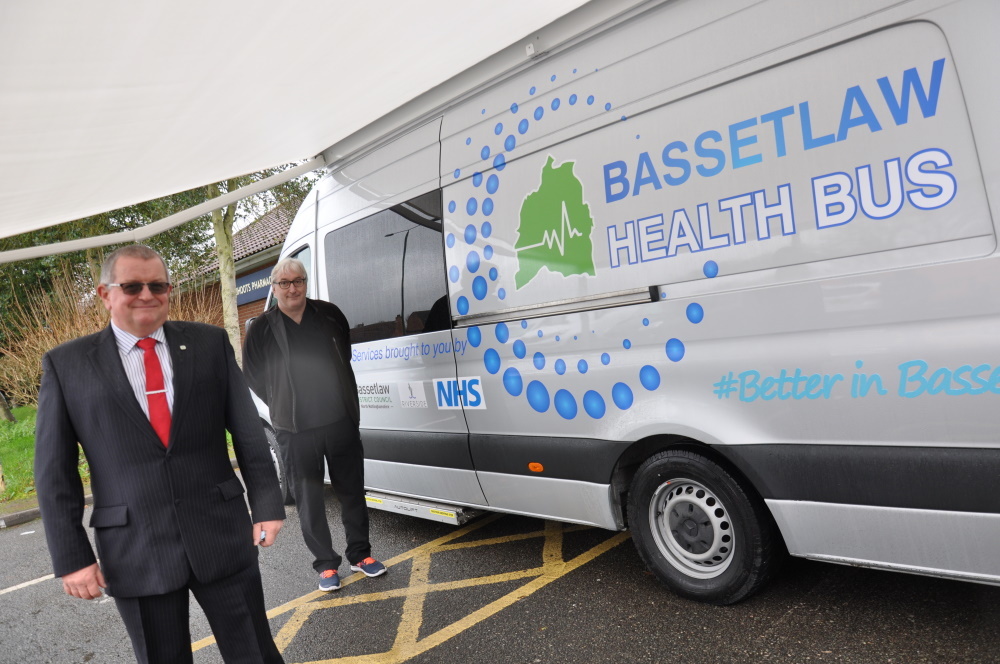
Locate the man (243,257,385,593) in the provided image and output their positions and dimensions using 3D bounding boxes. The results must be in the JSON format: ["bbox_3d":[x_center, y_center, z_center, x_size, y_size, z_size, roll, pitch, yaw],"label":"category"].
[{"bbox_3d":[-1.078,0.484,4.240,0.580,1.810,0.420,-10,2,-24],"label":"man"}]

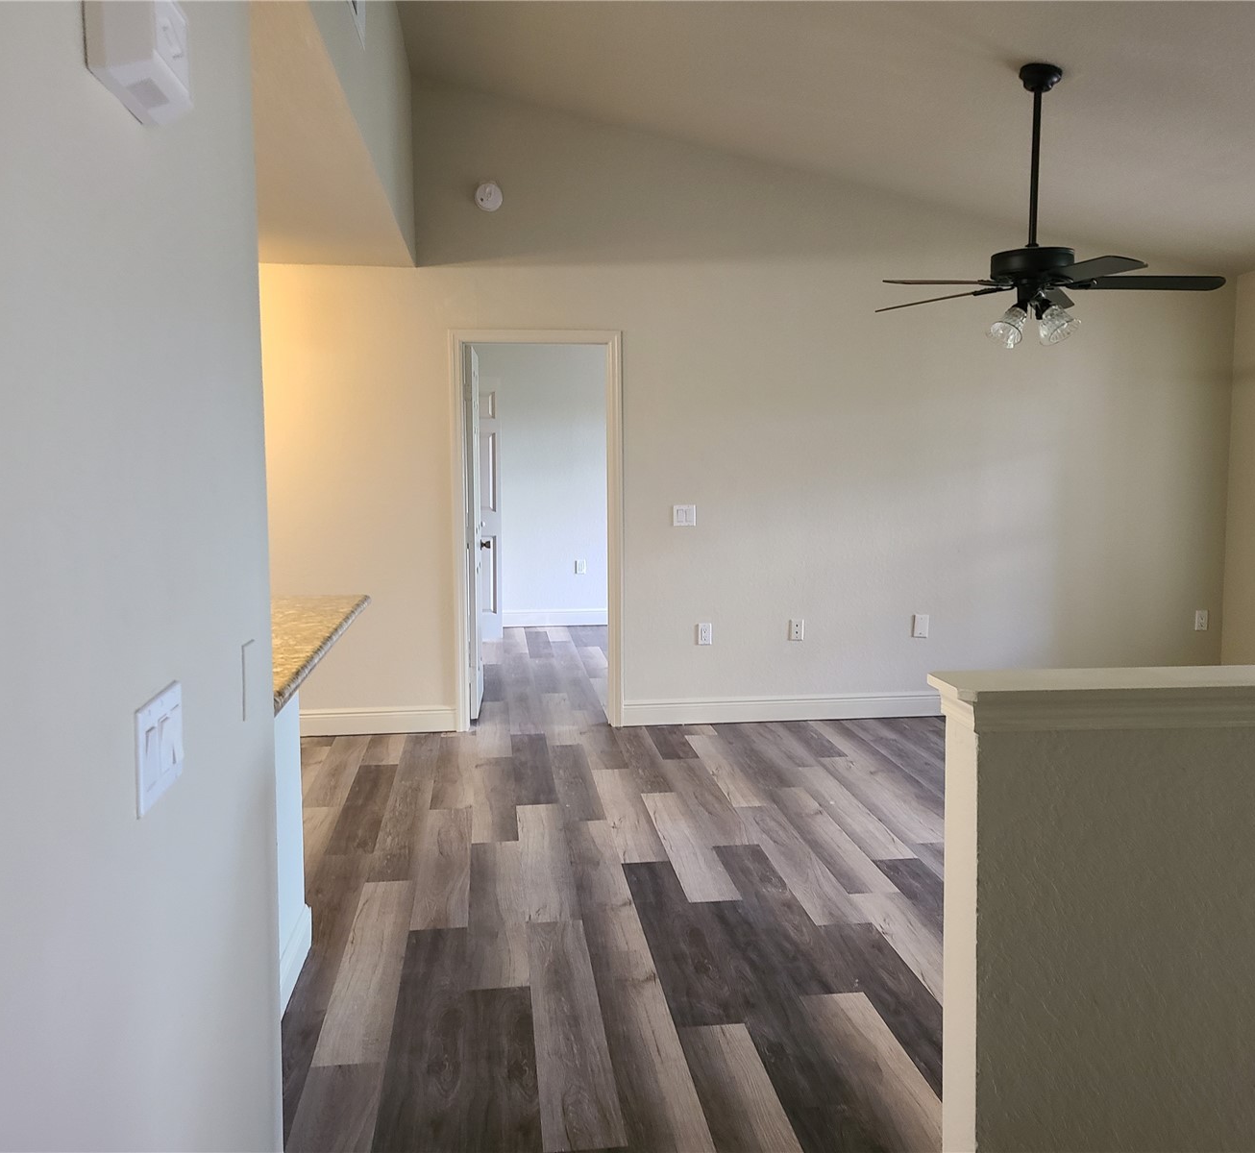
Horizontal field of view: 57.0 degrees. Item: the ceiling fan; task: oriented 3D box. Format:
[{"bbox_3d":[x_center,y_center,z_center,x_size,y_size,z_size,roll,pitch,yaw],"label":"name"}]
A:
[{"bbox_3d":[1.502,-1.356,4.220,1.280,1.010,1.280,-1,5,-7],"label":"ceiling fan"}]

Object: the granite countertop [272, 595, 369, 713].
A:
[{"bbox_3d":[-0.929,0.156,2.755,0.450,0.045,1.620,-1,5,-7],"label":"granite countertop"}]

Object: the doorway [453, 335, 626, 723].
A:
[{"bbox_3d":[-0.479,-0.237,6.205,0.901,2.119,0.140,-1,5,-7],"label":"doorway"}]

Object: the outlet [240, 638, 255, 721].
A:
[{"bbox_3d":[-0.578,0.159,1.778,0.009,0.115,0.074,-1,5,-7],"label":"outlet"}]

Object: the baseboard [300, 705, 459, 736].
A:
[{"bbox_3d":[-1.367,0.769,6.137,0.920,0.136,0.018,-1,5,-7],"label":"baseboard"}]

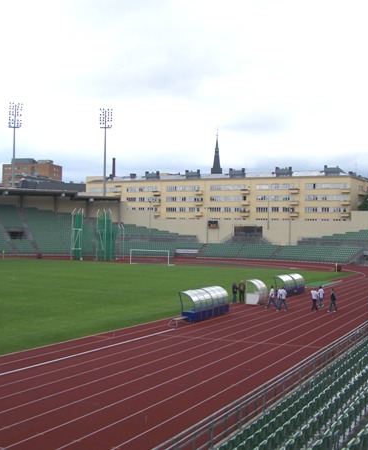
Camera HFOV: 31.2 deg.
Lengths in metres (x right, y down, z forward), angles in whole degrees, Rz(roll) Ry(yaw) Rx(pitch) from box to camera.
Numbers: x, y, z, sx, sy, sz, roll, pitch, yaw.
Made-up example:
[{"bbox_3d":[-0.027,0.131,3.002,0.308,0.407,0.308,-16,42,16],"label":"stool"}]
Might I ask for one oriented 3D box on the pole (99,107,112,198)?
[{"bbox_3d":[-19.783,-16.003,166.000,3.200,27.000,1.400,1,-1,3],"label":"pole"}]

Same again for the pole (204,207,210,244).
[{"bbox_3d":[5.745,0.169,159.000,1.500,8.800,0.700,1,-1,26],"label":"pole"}]

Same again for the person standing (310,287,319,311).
[{"bbox_3d":[9.809,5.610,49.400,0.520,1.700,0.500,2,-1,-37],"label":"person standing"}]

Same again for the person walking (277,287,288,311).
[{"bbox_3d":[7.380,5.557,49.200,0.680,1.760,0.520,1,-1,30],"label":"person walking"}]

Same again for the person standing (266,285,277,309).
[{"bbox_3d":[6.735,5.557,50.700,0.720,1.760,0.500,1,-1,22],"label":"person standing"}]

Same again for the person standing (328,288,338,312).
[{"bbox_3d":[11.039,5.601,48.800,0.680,1.770,0.500,1,-1,16],"label":"person standing"}]

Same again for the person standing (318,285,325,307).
[{"bbox_3d":[10.732,5.623,51.300,0.480,1.720,0.500,0,-1,44],"label":"person standing"}]

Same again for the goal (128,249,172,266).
[{"bbox_3d":[-5.409,5.679,114.198,7.440,2.500,2.000,1,-1,26],"label":"goal"}]

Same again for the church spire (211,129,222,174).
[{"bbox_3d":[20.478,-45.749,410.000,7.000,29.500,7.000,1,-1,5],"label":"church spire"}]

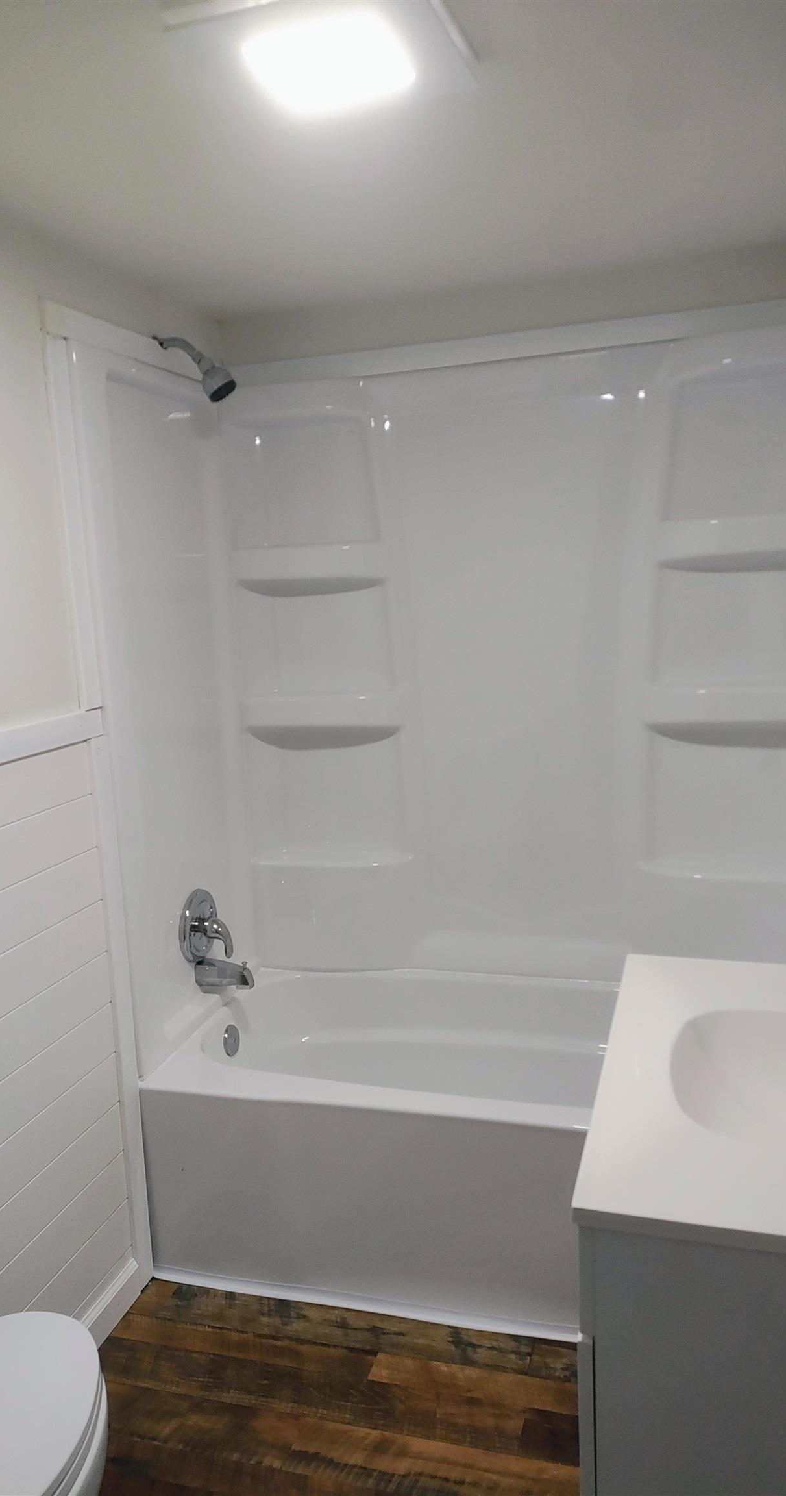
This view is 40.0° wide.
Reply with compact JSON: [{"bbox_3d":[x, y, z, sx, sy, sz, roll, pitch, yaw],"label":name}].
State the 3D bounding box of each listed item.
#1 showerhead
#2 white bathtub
[{"bbox_3d":[-0.436,-0.848,2.419,0.185,0.155,0.075,0,9,17],"label":"showerhead"},{"bbox_3d":[0.286,0.902,2.538,1.524,0.451,0.775,0,9,17],"label":"white bathtub"}]

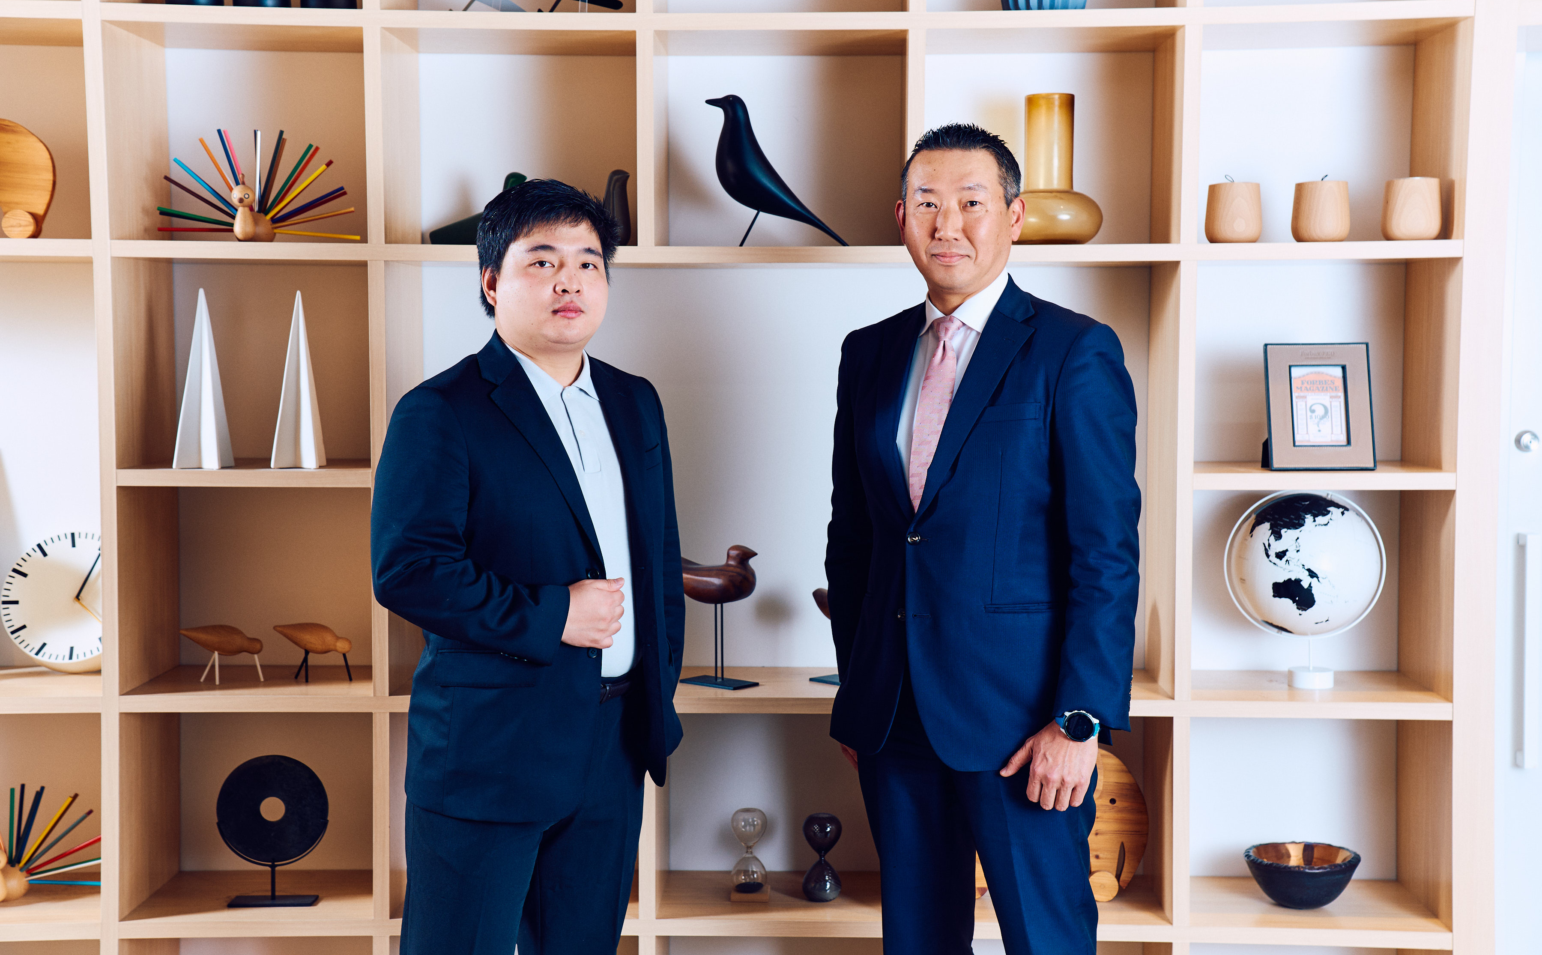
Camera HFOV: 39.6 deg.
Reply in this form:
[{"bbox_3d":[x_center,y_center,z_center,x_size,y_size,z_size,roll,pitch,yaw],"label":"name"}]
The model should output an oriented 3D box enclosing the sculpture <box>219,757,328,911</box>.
[{"bbox_3d":[-0.921,0.651,3.970,0.200,0.272,0.063,0,4,1],"label":"sculpture"}]

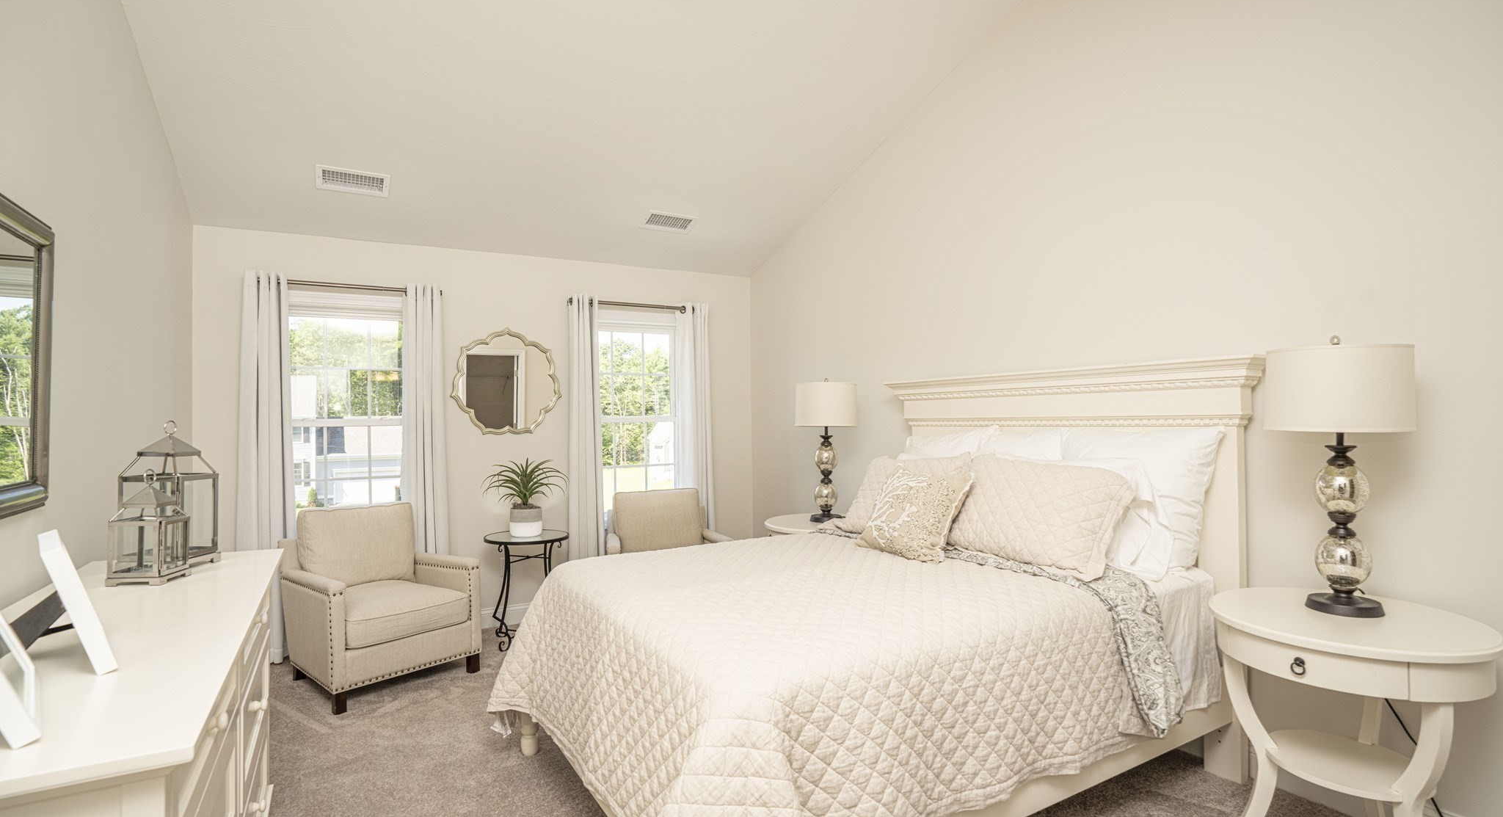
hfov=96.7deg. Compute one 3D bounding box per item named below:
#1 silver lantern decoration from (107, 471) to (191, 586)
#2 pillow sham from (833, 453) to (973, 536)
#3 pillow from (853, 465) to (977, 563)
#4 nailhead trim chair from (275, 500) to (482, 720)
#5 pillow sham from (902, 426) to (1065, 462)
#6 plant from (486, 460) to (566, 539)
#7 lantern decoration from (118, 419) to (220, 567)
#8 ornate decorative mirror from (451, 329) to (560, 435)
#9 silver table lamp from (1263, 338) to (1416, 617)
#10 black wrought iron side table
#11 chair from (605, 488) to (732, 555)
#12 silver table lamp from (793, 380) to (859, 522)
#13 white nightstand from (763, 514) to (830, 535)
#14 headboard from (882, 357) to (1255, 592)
[{"bbox_3d":[-1.748,0.341,1.947,0.150,0.325,0.150,0,-1,-7],"label":"silver lantern decoration"},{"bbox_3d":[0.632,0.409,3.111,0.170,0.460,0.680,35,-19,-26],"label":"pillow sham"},{"bbox_3d":[0.677,0.424,2.751,0.150,0.420,0.460,34,-18,-26],"label":"pillow"},{"bbox_3d":[-2.026,0.993,3.639,0.860,0.871,0.720,-2,-1,42],"label":"nailhead trim chair"},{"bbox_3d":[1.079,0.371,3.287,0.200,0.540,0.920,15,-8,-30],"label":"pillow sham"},{"bbox_3d":[-1.317,0.515,3.880,0.480,0.450,0.460,1,-1,-31],"label":"plant"},{"bbox_3d":[-1.693,0.253,1.949,0.167,0.426,0.167,-1,-1,-4],"label":"lantern decoration"},{"bbox_3d":[-1.558,-0.173,4.283,0.670,0.680,0.040,1,-1,-28],"label":"ornate decorative mirror"},{"bbox_3d":[1.745,0.189,1.976,0.340,0.810,0.340,1,-1,-31],"label":"silver table lamp"},{"bbox_3d":[-1.365,1.096,4.068,0.485,0.646,0.485,-1,-1,-32],"label":"black wrought iron side table"},{"bbox_3d":[-0.570,0.979,4.314,0.710,0.830,0.770,0,-1,-16],"label":"chair"},{"bbox_3d":[0.431,0.241,3.943,0.357,0.828,0.357,-1,-1,0],"label":"silver table lamp"},{"bbox_3d":[0.445,1.020,3.996,0.610,0.716,0.640,-1,-1,-32],"label":"white nightstand"},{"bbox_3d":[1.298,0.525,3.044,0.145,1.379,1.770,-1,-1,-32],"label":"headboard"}]

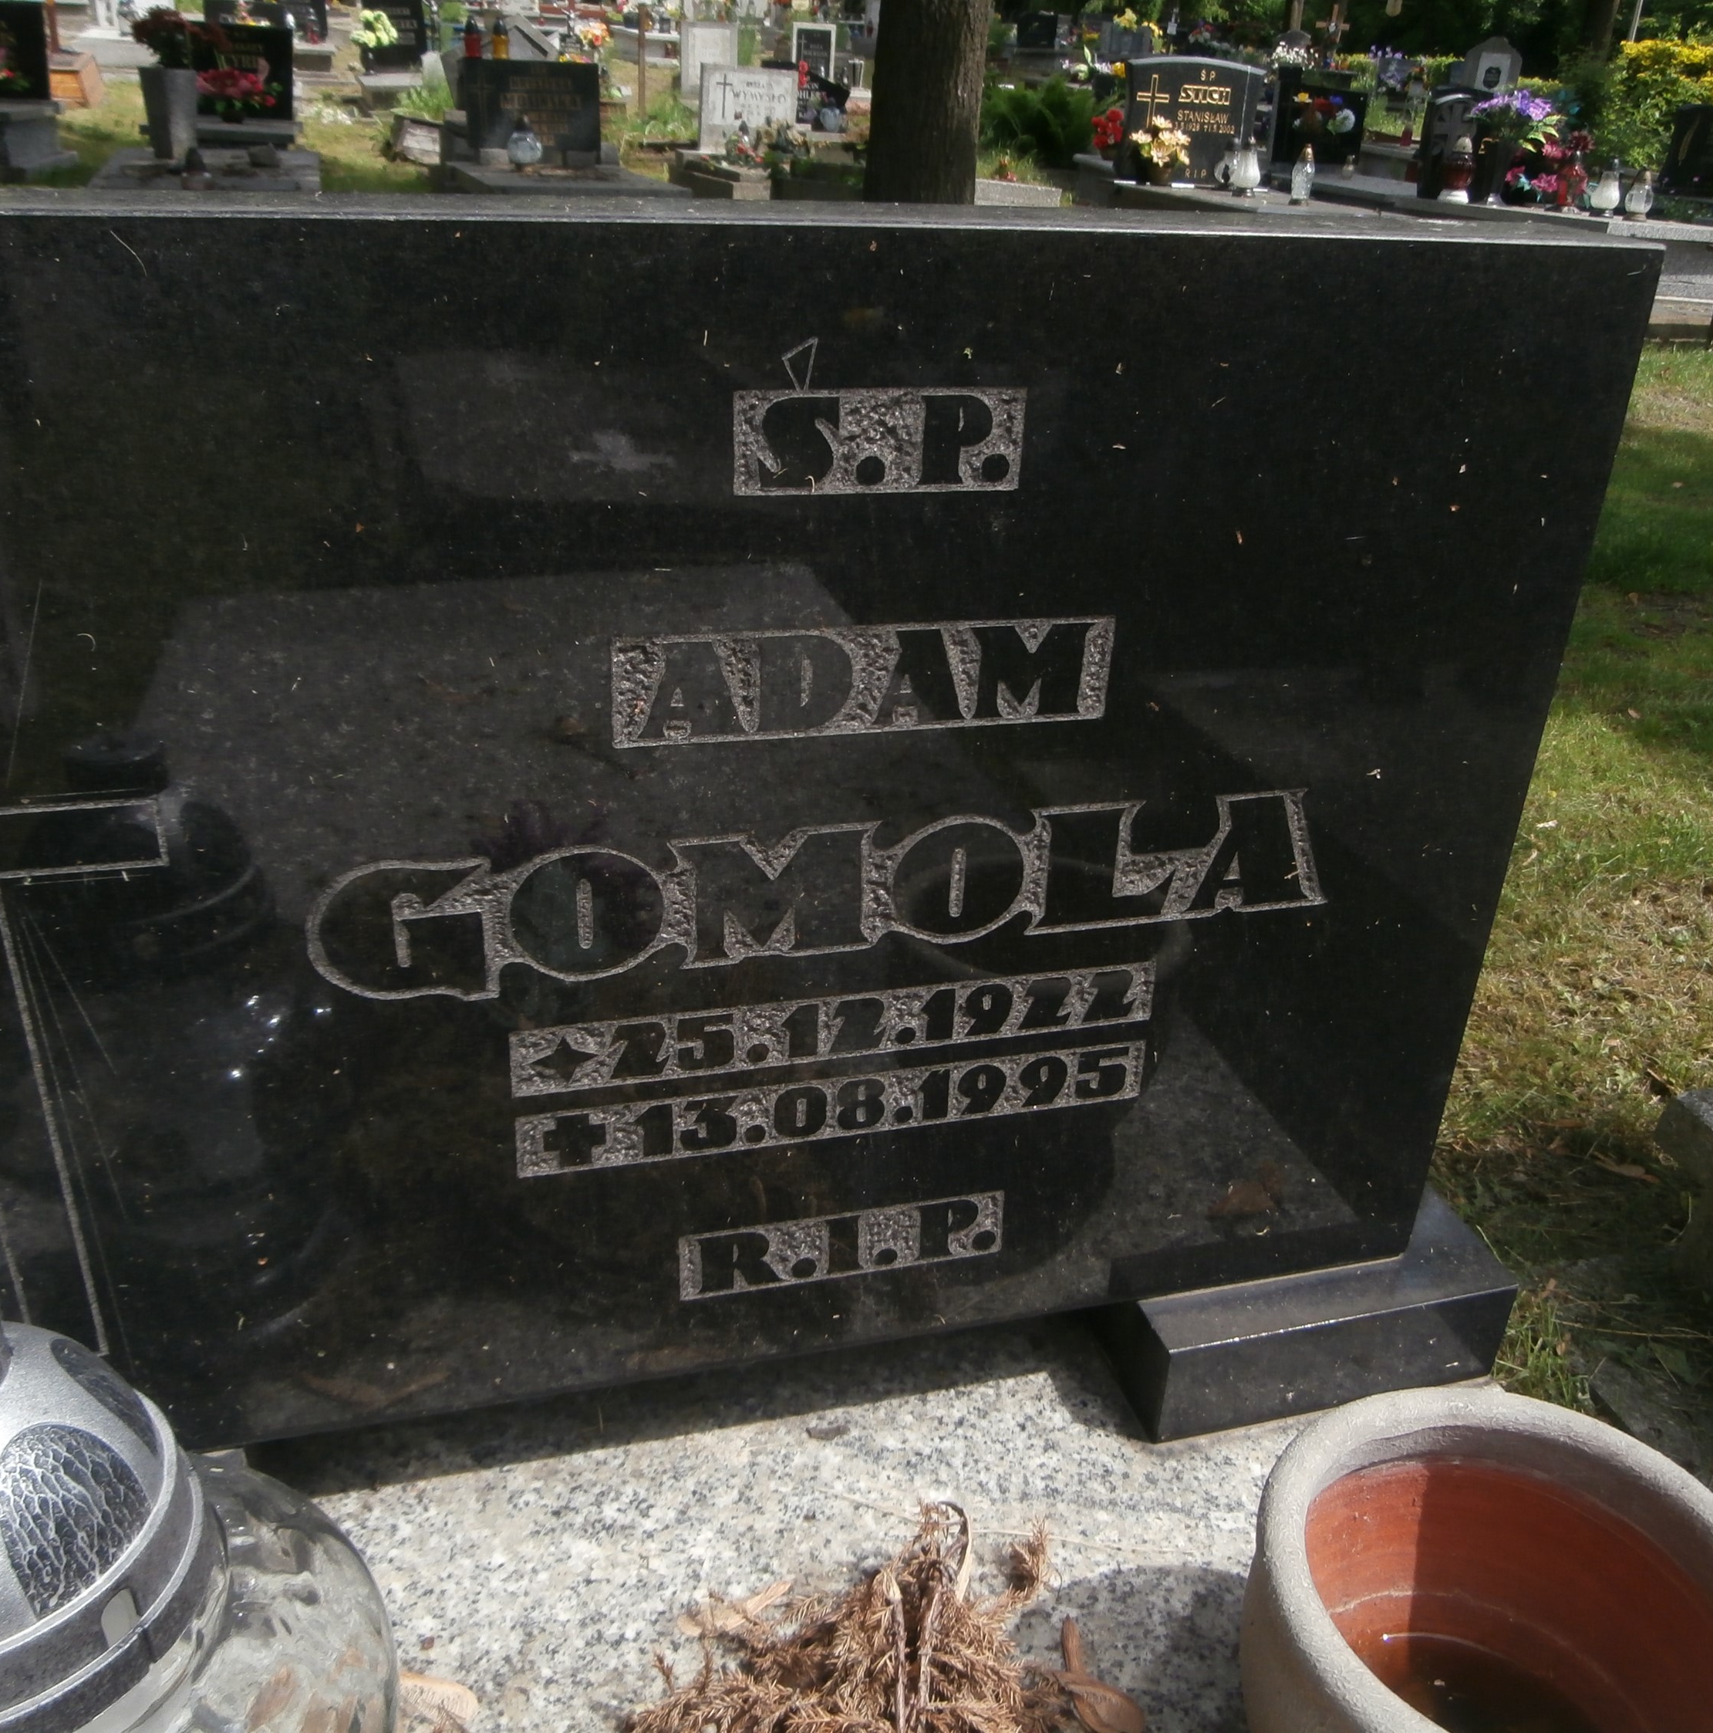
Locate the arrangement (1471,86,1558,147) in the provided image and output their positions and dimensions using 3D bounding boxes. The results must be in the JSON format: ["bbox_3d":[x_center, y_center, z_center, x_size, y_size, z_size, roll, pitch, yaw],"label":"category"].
[{"bbox_3d":[3.520,-4.005,8.578,0.430,0.291,0.323,4,27,0],"label":"arrangement"}]

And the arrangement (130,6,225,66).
[{"bbox_3d":[-3.267,-4.009,7.729,0.410,0.257,0.348,-3,28,-15],"label":"arrangement"}]

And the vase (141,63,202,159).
[{"bbox_3d":[-3.362,-3.690,7.847,0.211,0.415,0.211,-3,28,-15],"label":"vase"}]

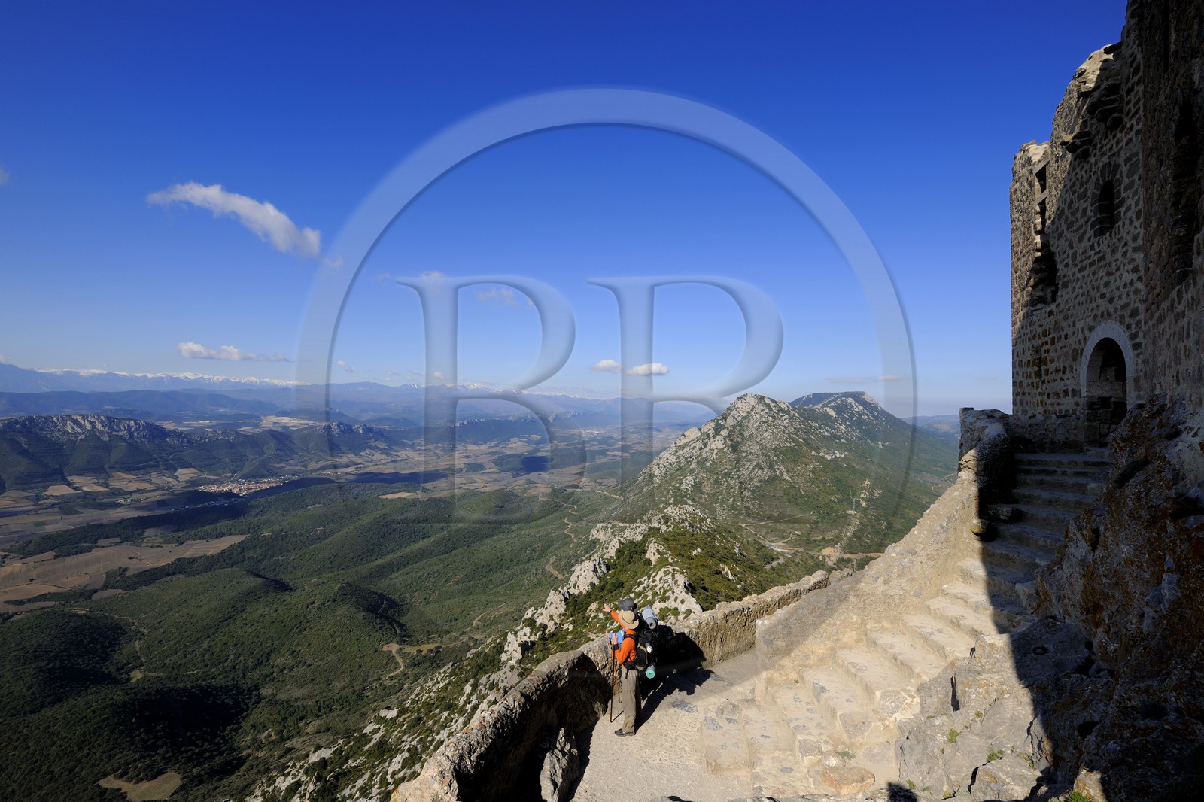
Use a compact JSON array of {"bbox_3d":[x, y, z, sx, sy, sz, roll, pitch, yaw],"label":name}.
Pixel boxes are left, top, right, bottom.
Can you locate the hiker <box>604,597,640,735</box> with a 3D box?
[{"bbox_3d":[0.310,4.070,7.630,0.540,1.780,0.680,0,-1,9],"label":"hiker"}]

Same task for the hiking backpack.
[{"bbox_3d":[0.600,3.640,7.580,0.480,0.820,0.500,0,-1,3],"label":"hiking backpack"}]

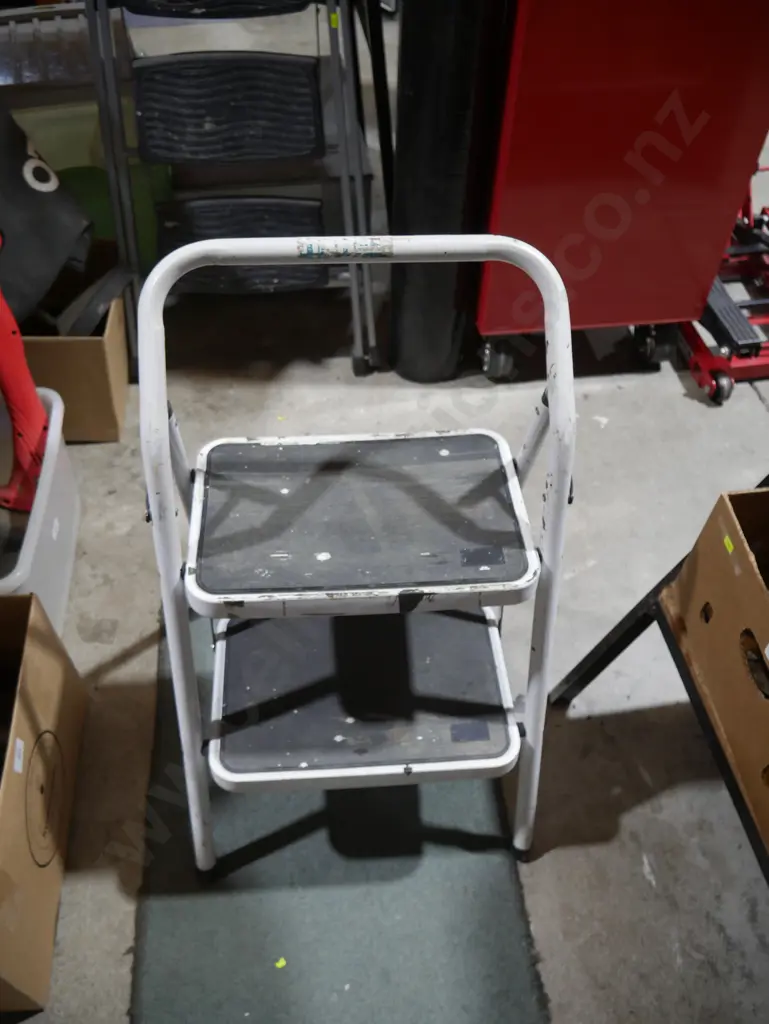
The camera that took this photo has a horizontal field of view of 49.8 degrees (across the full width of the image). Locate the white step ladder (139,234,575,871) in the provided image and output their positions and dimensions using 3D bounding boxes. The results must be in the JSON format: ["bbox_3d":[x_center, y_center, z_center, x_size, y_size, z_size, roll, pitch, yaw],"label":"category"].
[{"bbox_3d":[-0.029,0.067,0.978,0.442,0.694,0.476,-2,47,-4],"label":"white step ladder"}]

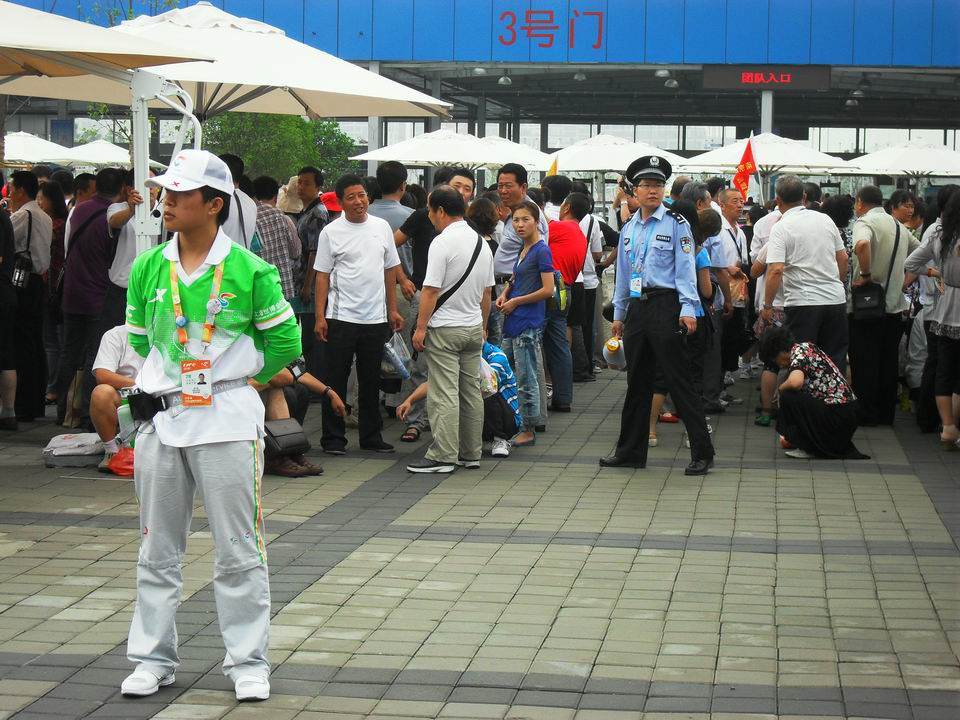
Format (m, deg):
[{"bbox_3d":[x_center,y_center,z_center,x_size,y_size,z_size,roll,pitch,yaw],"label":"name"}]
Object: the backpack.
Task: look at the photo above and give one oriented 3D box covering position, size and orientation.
[{"bbox_3d":[0.527,-0.465,14.700,0.160,0.330,0.260,-1,5,-21],"label":"backpack"}]

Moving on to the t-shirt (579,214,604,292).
[{"bbox_3d":[0.957,-0.957,19.000,0.280,0.670,0.420,-2,5,-37],"label":"t-shirt"}]

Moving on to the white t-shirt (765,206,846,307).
[{"bbox_3d":[2.134,-0.679,14.000,0.520,0.640,0.300,0,5,-13],"label":"white t-shirt"}]

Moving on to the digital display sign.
[{"bbox_3d":[8.587,-8.437,64.000,3.800,0.830,0.220,1,4,8],"label":"digital display sign"}]

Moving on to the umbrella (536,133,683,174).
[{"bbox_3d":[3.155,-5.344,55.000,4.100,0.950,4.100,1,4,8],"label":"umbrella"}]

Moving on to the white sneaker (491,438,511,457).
[{"bbox_3d":[0.132,0.529,13.069,0.105,0.110,0.275,1,4,7],"label":"white sneaker"}]

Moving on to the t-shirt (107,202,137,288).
[{"bbox_3d":[-2.236,-0.758,13.900,0.440,0.600,0.300,-2,5,-30],"label":"t-shirt"}]

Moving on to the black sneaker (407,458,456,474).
[{"bbox_3d":[-0.281,0.597,12.216,0.285,0.110,0.105,0,4,-5],"label":"black sneaker"}]

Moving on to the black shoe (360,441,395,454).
[{"bbox_3d":[-0.632,0.526,13.049,0.270,0.095,0.100,4,5,38],"label":"black shoe"}]

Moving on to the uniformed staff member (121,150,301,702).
[{"bbox_3d":[-0.873,0.202,6.870,0.550,1.730,0.400,2,5,16],"label":"uniformed staff member"}]

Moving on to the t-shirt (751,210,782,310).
[{"bbox_3d":[2.111,-0.701,14.900,0.480,0.700,0.290,1,4,3],"label":"t-shirt"}]

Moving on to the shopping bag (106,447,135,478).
[{"bbox_3d":[-1.944,0.543,11.882,0.270,0.190,0.200,1,4,0],"label":"shopping bag"}]

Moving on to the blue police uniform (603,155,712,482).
[{"bbox_3d":[1.032,-0.260,12.420,0.620,1.810,0.400,4,5,33],"label":"blue police uniform"}]

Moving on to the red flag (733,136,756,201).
[{"bbox_3d":[2.292,-1.659,18.500,0.230,0.550,0.120,1,4,6],"label":"red flag"}]

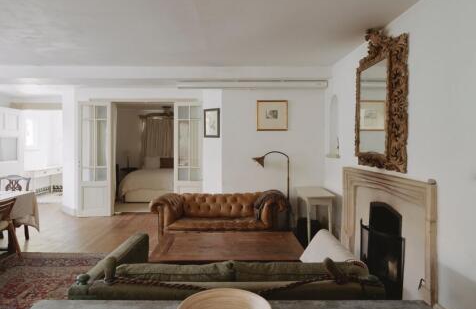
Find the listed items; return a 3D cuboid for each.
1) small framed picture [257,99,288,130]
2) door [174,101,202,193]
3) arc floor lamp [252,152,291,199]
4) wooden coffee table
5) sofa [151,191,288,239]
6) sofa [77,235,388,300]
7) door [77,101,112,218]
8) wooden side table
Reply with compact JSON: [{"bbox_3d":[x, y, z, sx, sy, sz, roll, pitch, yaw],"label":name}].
[{"bbox_3d":[0.667,-0.737,6.037,0.600,0.590,0.030,0,1,-1],"label":"small framed picture"},{"bbox_3d":[-1.050,0.103,6.733,0.620,2.420,0.050,0,1,0],"label":"door"},{"bbox_3d":[0.580,0.647,5.213,0.700,1.390,0.250,0,1,0],"label":"arc floor lamp"},{"bbox_3d":[-0.085,1.153,3.302,1.480,0.450,1.000,0,1,0],"label":"wooden coffee table"},{"bbox_3d":[-0.300,1.009,5.080,2.020,0.670,0.880,0,1,-2],"label":"sofa"},{"bbox_3d":[-0.065,0.989,2.169,1.680,0.820,0.980,0,1,-2],"label":"sofa"},{"bbox_3d":[-3.040,0.103,6.733,0.660,2.420,0.050,0,1,0],"label":"door"},{"bbox_3d":[1.225,0.969,5.059,0.430,0.750,0.970,0,1,3],"label":"wooden side table"}]

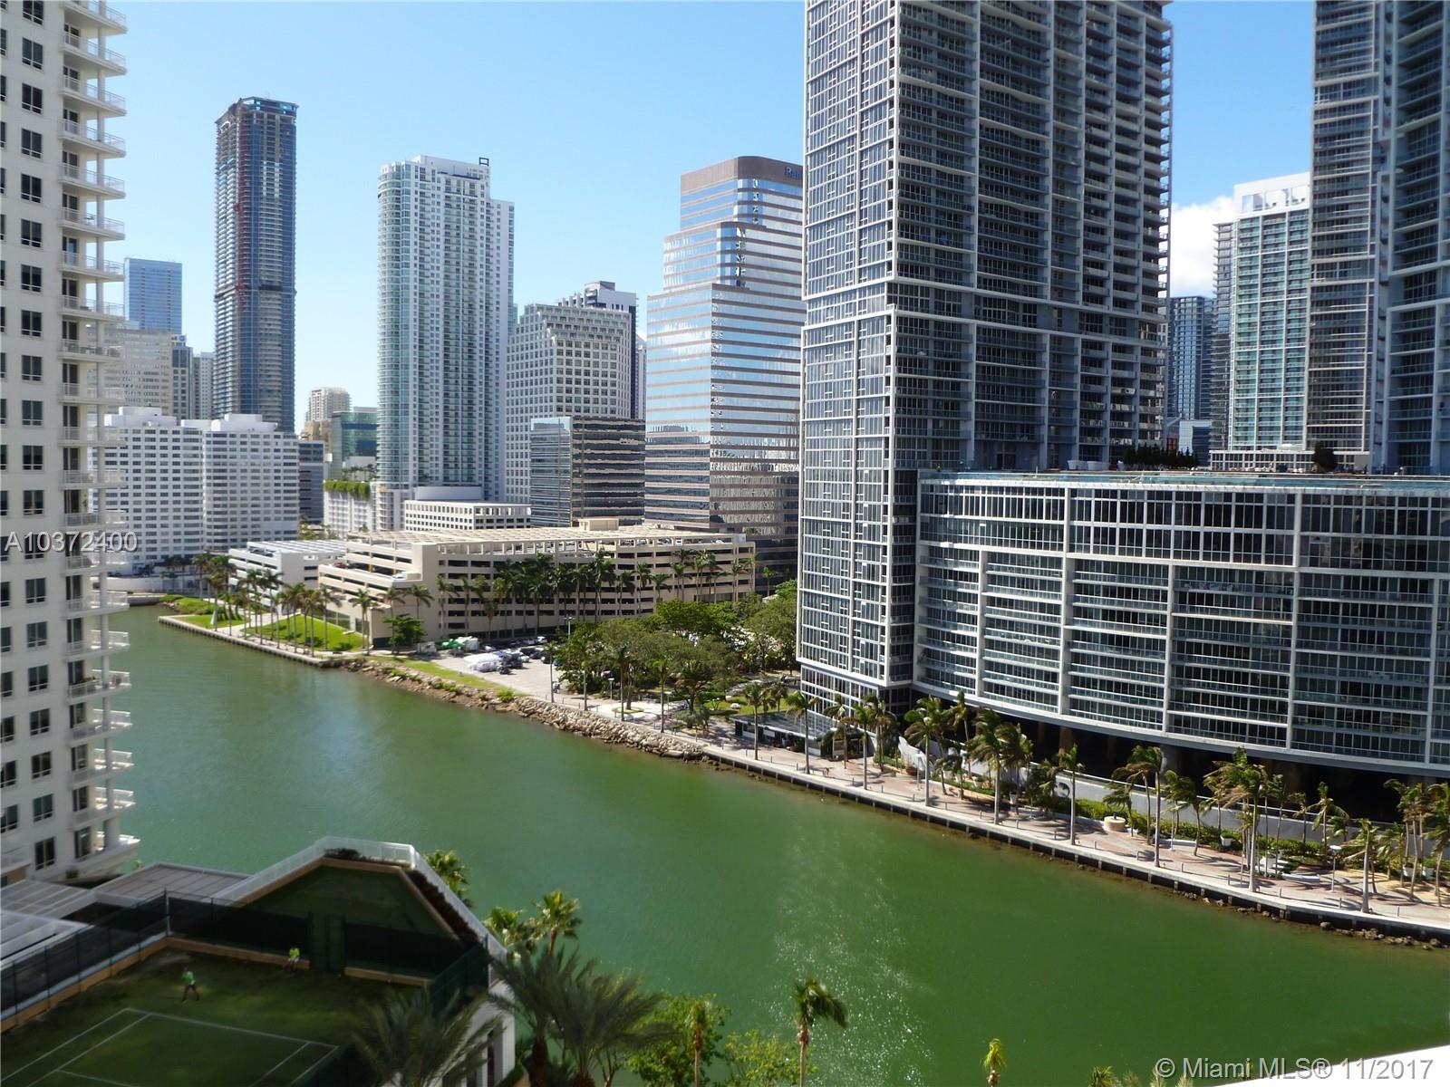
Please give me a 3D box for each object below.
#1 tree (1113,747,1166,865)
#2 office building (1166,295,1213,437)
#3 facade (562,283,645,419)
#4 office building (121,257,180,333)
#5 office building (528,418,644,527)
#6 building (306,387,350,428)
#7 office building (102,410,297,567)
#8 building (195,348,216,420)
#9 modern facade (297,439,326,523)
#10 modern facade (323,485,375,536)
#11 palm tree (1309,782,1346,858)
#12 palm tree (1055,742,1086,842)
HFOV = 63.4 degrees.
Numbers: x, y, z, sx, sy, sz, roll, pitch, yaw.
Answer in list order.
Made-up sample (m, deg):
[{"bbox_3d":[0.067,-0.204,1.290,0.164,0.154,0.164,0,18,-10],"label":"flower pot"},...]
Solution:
[{"bbox_3d":[46.950,29.610,132.630,5.370,13.930,5.370,2,4,20],"label":"tree"},{"bbox_3d":[300.980,-80.910,753.270,38.000,153.500,28.000,3,4,29],"label":"office building"},{"bbox_3d":[-63.010,-60.150,591.780,25.000,133.270,38.000,-2,4,-36],"label":"facade"},{"bbox_3d":[-534.120,-146.540,1099.770,44.000,229.690,24.000,-2,4,-36],"label":"office building"},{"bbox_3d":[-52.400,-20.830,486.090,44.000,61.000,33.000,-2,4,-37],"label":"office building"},{"bbox_3d":[-397.720,-97.290,1180.510,27.000,118.500,29.000,3,4,29],"label":"building"},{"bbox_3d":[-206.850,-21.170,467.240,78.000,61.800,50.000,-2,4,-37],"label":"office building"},{"bbox_3d":[-384.300,-79.250,868.210,22.000,122.000,22.000,-2,4,-37],"label":"building"},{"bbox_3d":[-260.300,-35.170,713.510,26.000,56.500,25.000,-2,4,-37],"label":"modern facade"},{"bbox_3d":[-164.910,-11.960,559.450,30.000,33.000,62.000,-2,4,-37],"label":"modern facade"},{"bbox_3d":[69.660,32.090,135.580,4.110,9.190,4.110,3,4,28],"label":"palm tree"},{"bbox_3d":[39.040,28.390,131.790,3.500,11.000,3.500,2,4,17],"label":"palm tree"}]

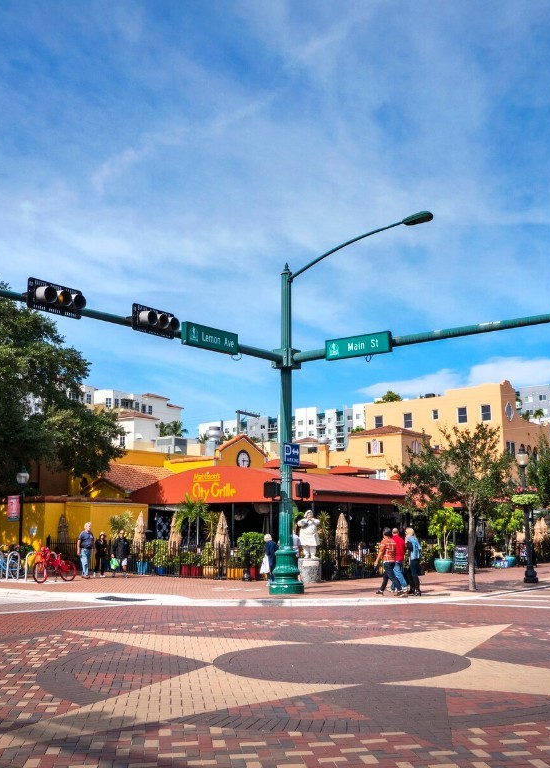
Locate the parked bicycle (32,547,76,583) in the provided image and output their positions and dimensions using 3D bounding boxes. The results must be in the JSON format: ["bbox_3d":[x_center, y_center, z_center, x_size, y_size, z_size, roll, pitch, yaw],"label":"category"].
[{"bbox_3d":[-7.089,5.846,26.692,0.580,1.060,1.660,-8,-13,37],"label":"parked bicycle"}]

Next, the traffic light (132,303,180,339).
[{"bbox_3d":[-2.652,-1.396,18.350,0.420,0.585,1.270,-8,-13,37],"label":"traffic light"}]

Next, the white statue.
[{"bbox_3d":[1.125,4.935,27.199,0.729,1.557,0.550,0,-10,-1],"label":"white statue"}]

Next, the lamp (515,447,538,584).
[{"bbox_3d":[7.847,4.012,25.752,0.450,4.243,0.450,-8,-13,37],"label":"lamp"}]

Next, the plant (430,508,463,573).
[{"bbox_3d":[6.760,6.213,33.086,1.369,2.571,1.309,0,-10,0],"label":"plant"}]

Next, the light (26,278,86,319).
[{"bbox_3d":[-4.306,-1.677,16.250,0.420,0.585,1.270,-8,-13,37],"label":"light"}]

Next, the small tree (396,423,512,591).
[{"bbox_3d":[5.111,3.474,23.715,3.207,4.746,3.047,-2,-10,8],"label":"small tree"}]

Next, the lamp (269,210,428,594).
[{"bbox_3d":[2.019,0.591,22.117,5.140,9.893,0.949,-7,-12,35],"label":"lamp"}]

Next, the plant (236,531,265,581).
[{"bbox_3d":[-0.845,5.932,28.610,0.979,1.648,0.928,0,-10,0],"label":"plant"}]

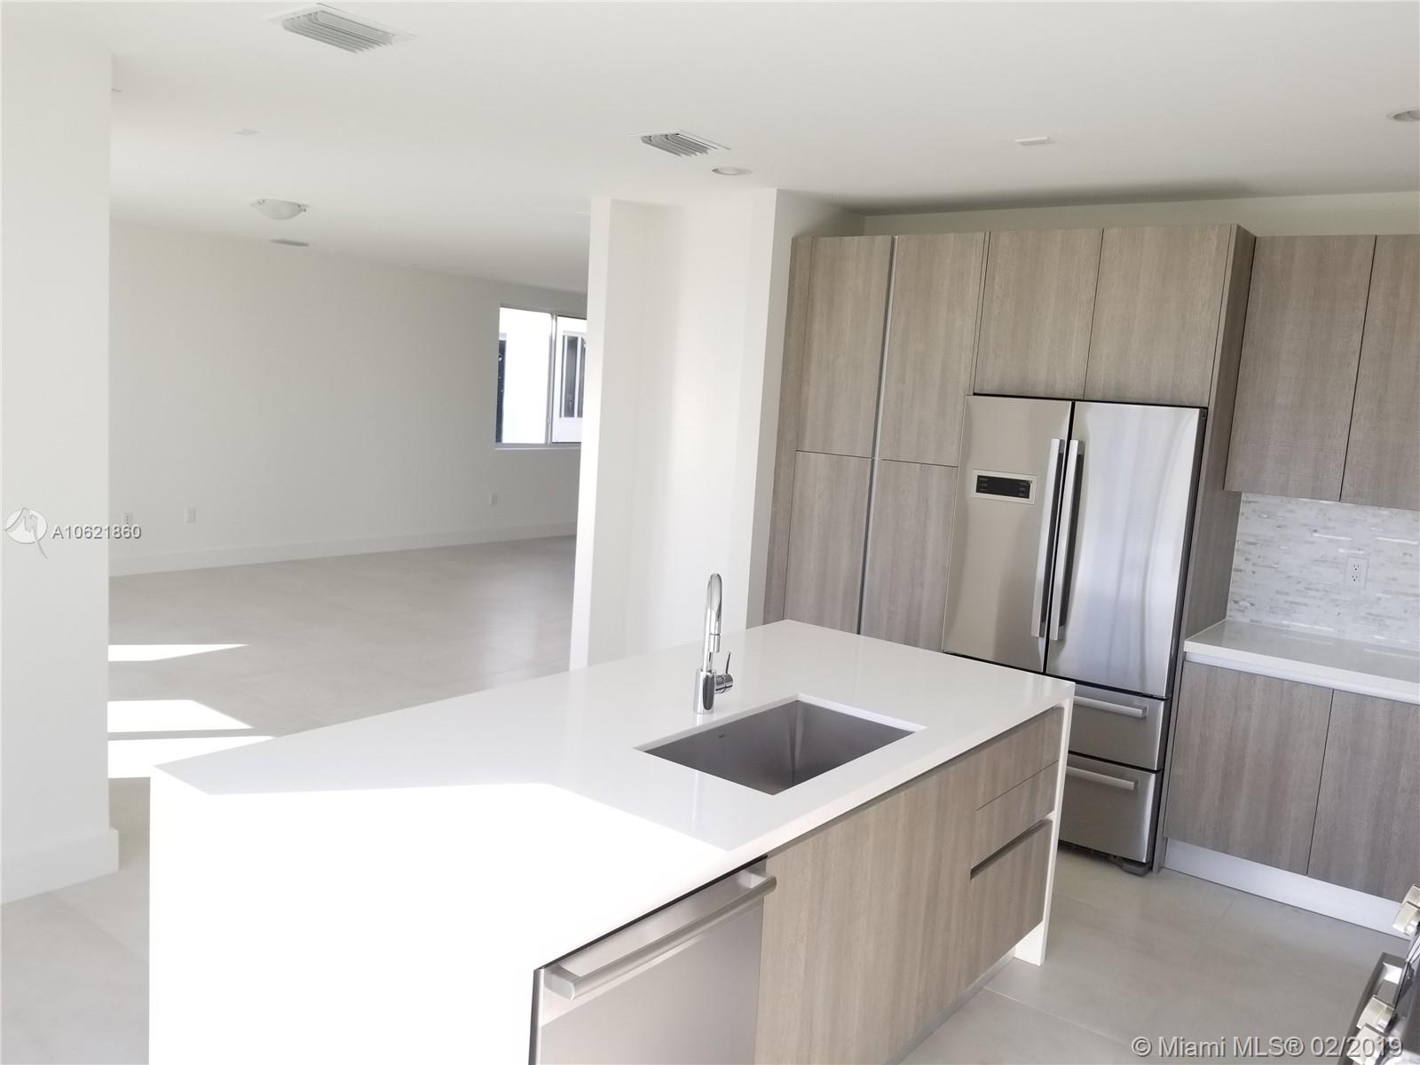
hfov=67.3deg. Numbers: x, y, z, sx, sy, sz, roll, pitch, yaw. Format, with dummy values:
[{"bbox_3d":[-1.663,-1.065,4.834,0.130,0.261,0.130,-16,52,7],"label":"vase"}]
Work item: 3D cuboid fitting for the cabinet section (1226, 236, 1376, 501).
[{"bbox_3d":[2.282,-0.623,4.082,0.394,0.953,0.340,10,10,38],"label":"cabinet section"}]

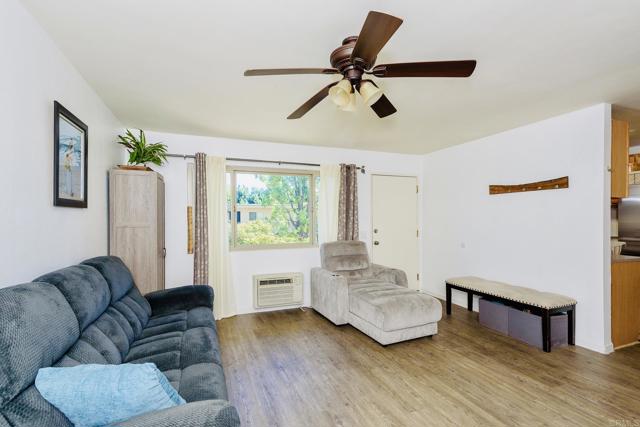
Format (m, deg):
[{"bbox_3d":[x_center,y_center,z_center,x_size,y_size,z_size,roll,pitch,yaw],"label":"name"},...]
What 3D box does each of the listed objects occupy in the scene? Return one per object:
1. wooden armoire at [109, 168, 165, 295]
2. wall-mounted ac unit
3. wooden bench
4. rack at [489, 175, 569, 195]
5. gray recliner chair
[{"bbox_3d":[-1.937,0.509,3.087,0.413,1.837,0.620,0,0,-24],"label":"wooden armoire"},{"bbox_3d":[-0.573,1.101,4.092,0.715,0.462,0.127,0,0,-21],"label":"wall-mounted ac unit"},{"bbox_3d":[2.217,1.134,3.469,0.494,0.515,1.276,0,0,-24],"label":"wooden bench"},{"bbox_3d":[2.462,-0.324,3.444,0.042,0.141,0.893,0,0,-24],"label":"rack"},{"bbox_3d":[0.720,0.901,3.804,1.149,1.008,1.523,0,0,-24],"label":"gray recliner chair"}]

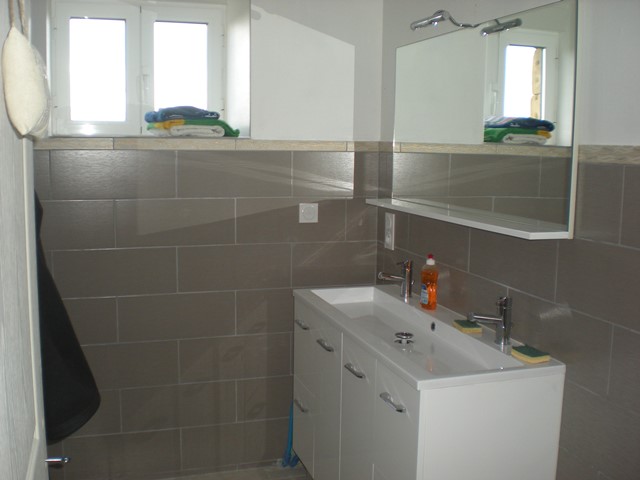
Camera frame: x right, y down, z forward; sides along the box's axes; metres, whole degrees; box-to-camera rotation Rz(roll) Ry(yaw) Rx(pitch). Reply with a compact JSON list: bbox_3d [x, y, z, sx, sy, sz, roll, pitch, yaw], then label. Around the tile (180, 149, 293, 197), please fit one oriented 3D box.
[{"bbox_3d":[-0.353,-0.275,2.954,0.491,0.200,0.010,-2,8,-18],"label":"tile"}]

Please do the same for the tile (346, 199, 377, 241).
[{"bbox_3d":[0.188,-0.093,3.159,0.155,0.200,0.010,-2,8,-18],"label":"tile"}]

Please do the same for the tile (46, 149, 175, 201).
[{"bbox_3d":[-0.821,-0.261,2.801,0.490,0.200,0.010,-2,8,-18],"label":"tile"}]

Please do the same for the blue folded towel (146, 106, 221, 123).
[{"bbox_3d":[-0.592,-0.533,2.993,0.310,0.070,0.300,-2,8,-18],"label":"blue folded towel"}]

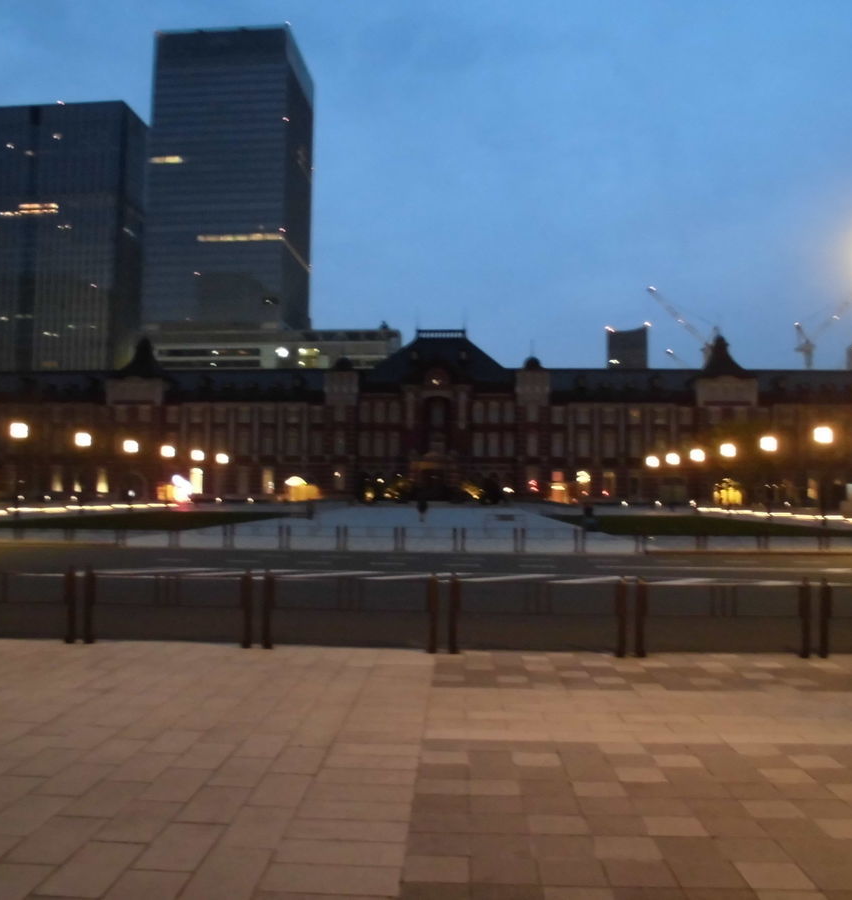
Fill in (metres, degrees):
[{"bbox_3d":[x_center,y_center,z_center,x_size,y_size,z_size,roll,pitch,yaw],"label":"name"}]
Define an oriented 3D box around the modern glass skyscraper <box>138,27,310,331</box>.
[{"bbox_3d":[-90.451,-81.599,420.409,62.000,207.000,51.000,0,-3,5],"label":"modern glass skyscraper"}]

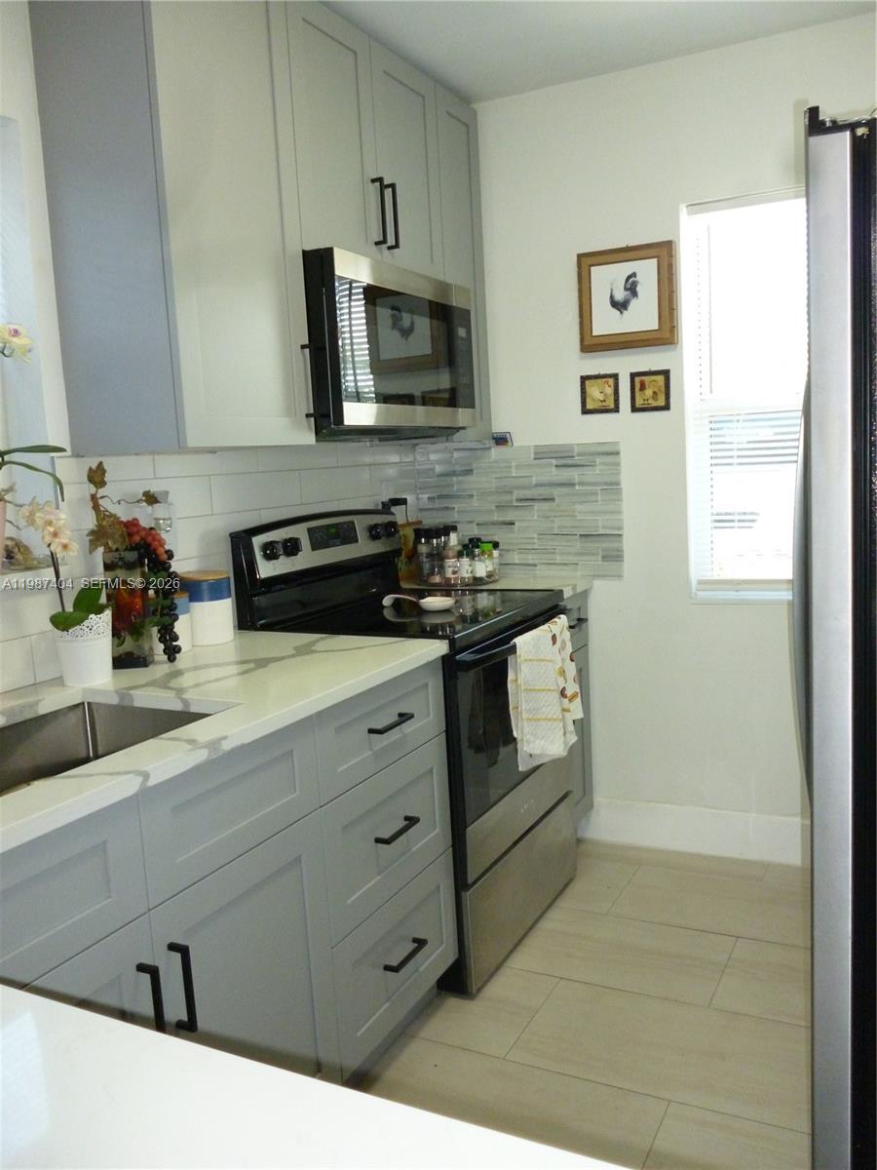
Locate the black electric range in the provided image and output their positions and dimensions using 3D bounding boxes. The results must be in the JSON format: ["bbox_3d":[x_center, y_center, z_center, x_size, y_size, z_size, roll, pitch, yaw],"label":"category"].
[{"bbox_3d":[-0.043,0.390,2.806,0.705,1.203,0.760,1,8,27],"label":"black electric range"}]

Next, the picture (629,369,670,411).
[{"bbox_3d":[0.681,-0.622,3.039,0.131,0.129,0.016,1,8,27],"label":"picture"}]

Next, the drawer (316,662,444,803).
[{"bbox_3d":[-0.314,0.313,2.179,0.500,0.162,0.541,1,8,27],"label":"drawer"}]

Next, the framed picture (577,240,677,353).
[{"bbox_3d":[0.599,-0.917,3.024,0.310,0.315,0.032,1,8,27],"label":"framed picture"}]

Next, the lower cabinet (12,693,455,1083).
[{"bbox_3d":[-0.561,0.700,1.882,0.625,0.877,1.400,1,8,27],"label":"lower cabinet"}]

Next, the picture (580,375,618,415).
[{"bbox_3d":[0.532,-0.628,3.115,0.126,0.127,0.016,1,8,27],"label":"picture"}]

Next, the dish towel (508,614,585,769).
[{"bbox_3d":[0.298,0.298,2.723,0.075,0.379,0.445,1,8,27],"label":"dish towel"}]

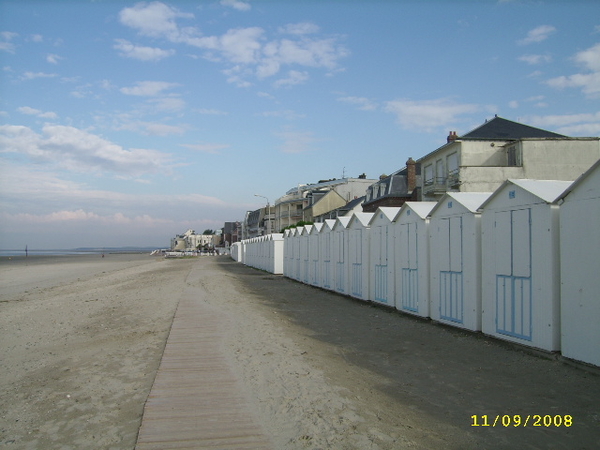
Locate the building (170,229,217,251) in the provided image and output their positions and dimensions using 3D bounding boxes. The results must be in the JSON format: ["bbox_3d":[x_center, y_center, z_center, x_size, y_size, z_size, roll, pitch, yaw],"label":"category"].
[{"bbox_3d":[-43.007,5.977,245.000,16.500,9.200,11.000,-1,-3,12],"label":"building"}]

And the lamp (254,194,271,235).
[{"bbox_3d":[-4.697,0.288,76.000,2.000,8.000,0.300,0,-3,-10],"label":"lamp"}]

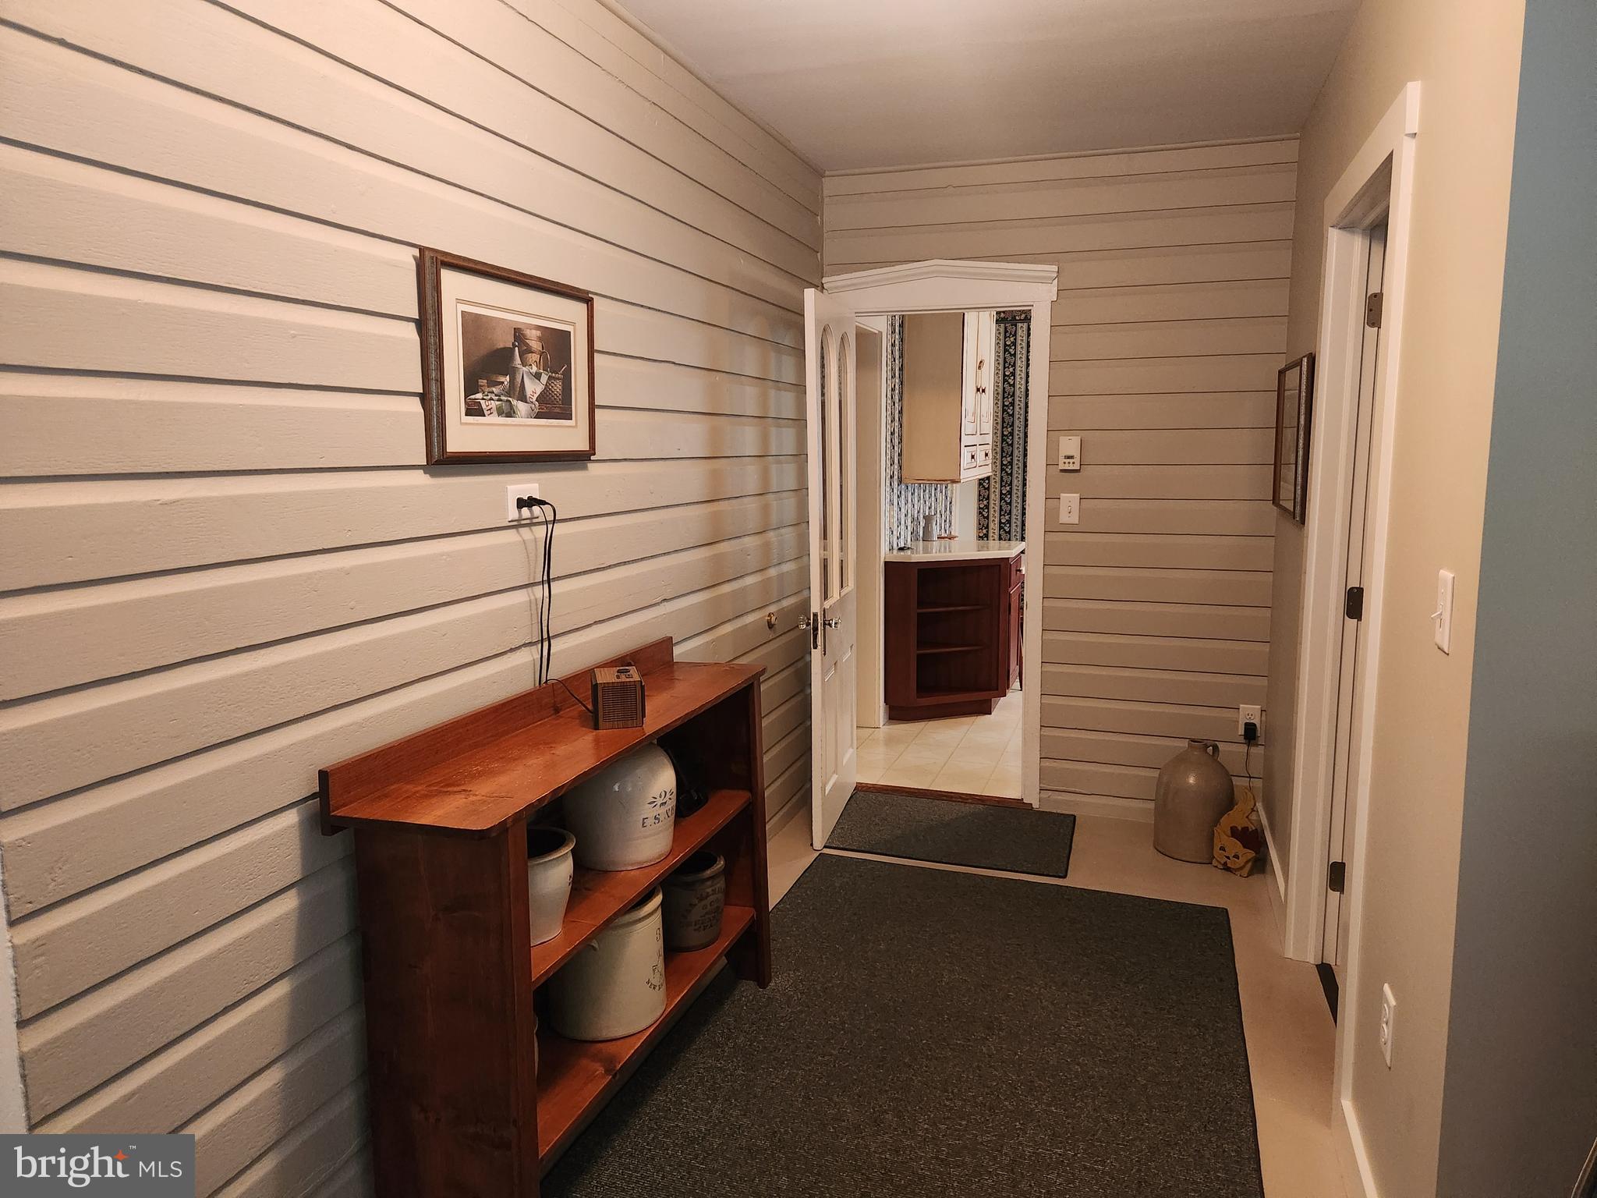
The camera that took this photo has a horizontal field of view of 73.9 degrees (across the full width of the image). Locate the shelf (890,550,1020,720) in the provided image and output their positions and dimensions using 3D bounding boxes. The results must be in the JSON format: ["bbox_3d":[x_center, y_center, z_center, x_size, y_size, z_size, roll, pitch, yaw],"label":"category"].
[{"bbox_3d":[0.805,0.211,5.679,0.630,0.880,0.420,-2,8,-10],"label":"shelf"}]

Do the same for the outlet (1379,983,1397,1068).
[{"bbox_3d":[1.011,0.735,1.830,0.013,0.117,0.074,2,8,18],"label":"outlet"}]

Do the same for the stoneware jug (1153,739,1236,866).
[{"bbox_3d":[1.428,0.703,3.822,0.270,0.410,0.270,2,8,18],"label":"stoneware jug"}]

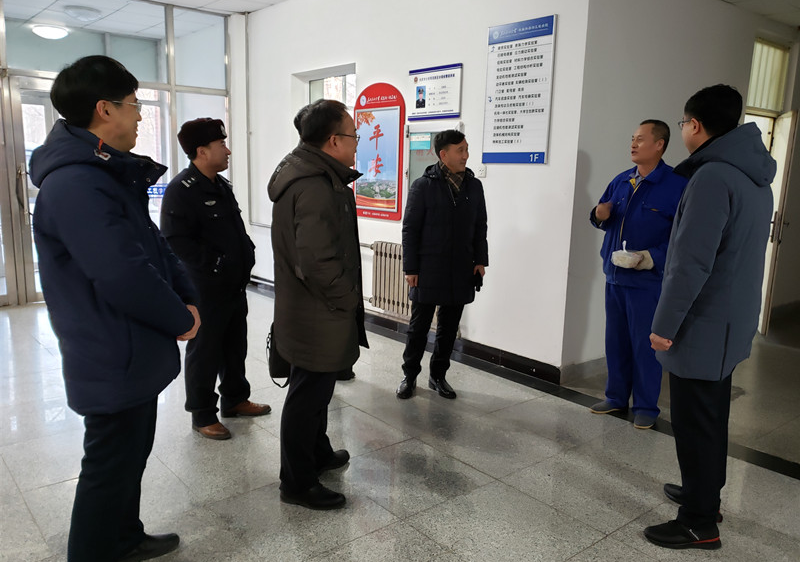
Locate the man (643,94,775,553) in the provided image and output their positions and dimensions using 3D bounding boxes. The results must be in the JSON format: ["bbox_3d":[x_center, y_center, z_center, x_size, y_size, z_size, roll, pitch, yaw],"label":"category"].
[{"bbox_3d":[1.252,0.140,2.464,0.450,1.804,0.520,8,11,32],"label":"man"}]

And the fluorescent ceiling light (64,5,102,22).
[{"bbox_3d":[-3.680,-3.090,6.980,0.400,0.100,0.400,-6,12,-40],"label":"fluorescent ceiling light"}]

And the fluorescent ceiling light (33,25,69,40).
[{"bbox_3d":[-4.570,-3.240,7.870,0.410,0.110,0.410,-6,12,-40],"label":"fluorescent ceiling light"}]

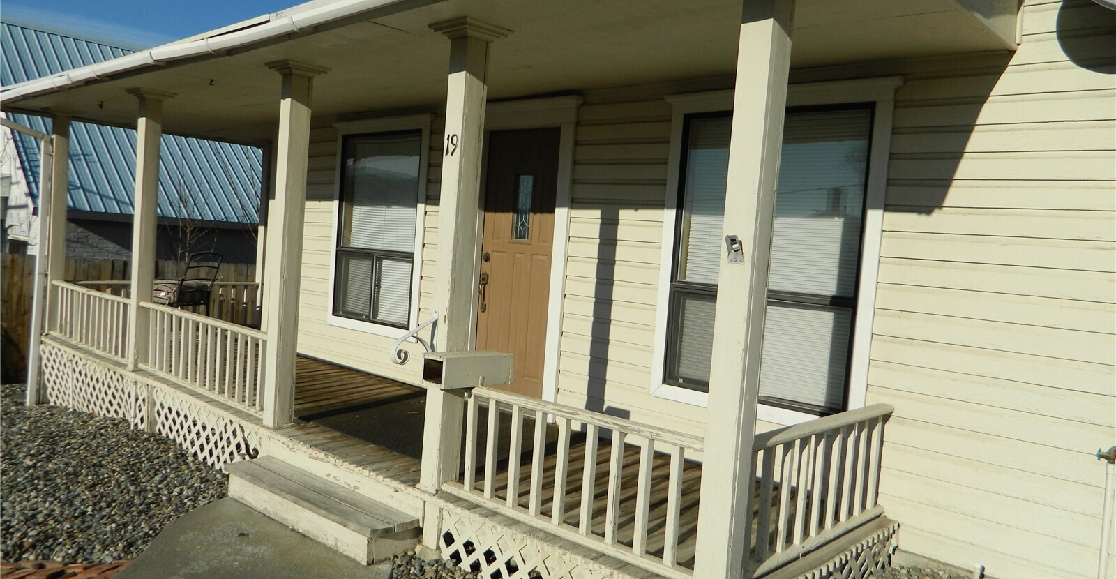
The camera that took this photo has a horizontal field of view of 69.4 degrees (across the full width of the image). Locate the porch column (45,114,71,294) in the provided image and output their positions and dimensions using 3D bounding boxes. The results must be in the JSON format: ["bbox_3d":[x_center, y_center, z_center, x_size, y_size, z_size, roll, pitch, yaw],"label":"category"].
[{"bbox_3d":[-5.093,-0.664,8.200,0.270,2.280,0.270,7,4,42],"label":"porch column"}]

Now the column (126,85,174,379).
[{"bbox_3d":[-3.407,-0.471,6.656,0.295,2.280,0.295,7,4,42],"label":"column"}]

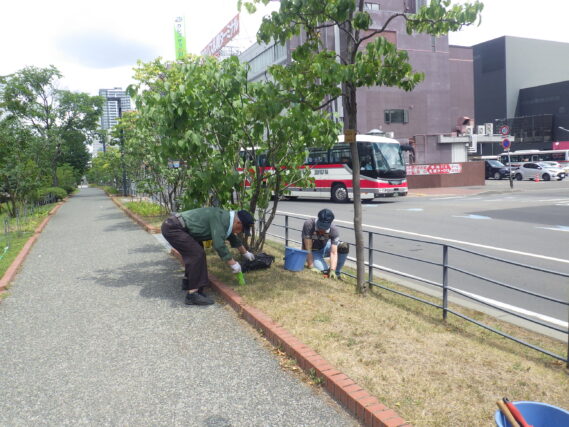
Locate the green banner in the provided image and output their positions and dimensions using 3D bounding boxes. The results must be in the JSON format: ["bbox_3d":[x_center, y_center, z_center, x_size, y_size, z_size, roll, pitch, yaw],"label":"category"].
[{"bbox_3d":[-20.335,-34.315,90.000,2.200,9.000,0.400,-5,6,-24],"label":"green banner"}]

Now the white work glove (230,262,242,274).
[{"bbox_3d":[-0.511,0.582,4.900,0.120,0.125,0.100,-3,6,-8],"label":"white work glove"}]

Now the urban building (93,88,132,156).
[{"bbox_3d":[-192.184,-93.526,525.000,34.000,95.000,30.000,-5,6,-24],"label":"urban building"}]

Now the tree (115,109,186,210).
[{"bbox_3d":[-3.980,-1.604,14.200,2.500,3.200,2.500,-5,6,-24],"label":"tree"}]

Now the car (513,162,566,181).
[{"bbox_3d":[21.499,-3.547,39.000,1.710,1.500,4.020,-5,7,-30],"label":"car"}]

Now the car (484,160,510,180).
[{"bbox_3d":[19.052,-4.063,43.000,1.730,1.740,4.450,-6,7,-33],"label":"car"}]

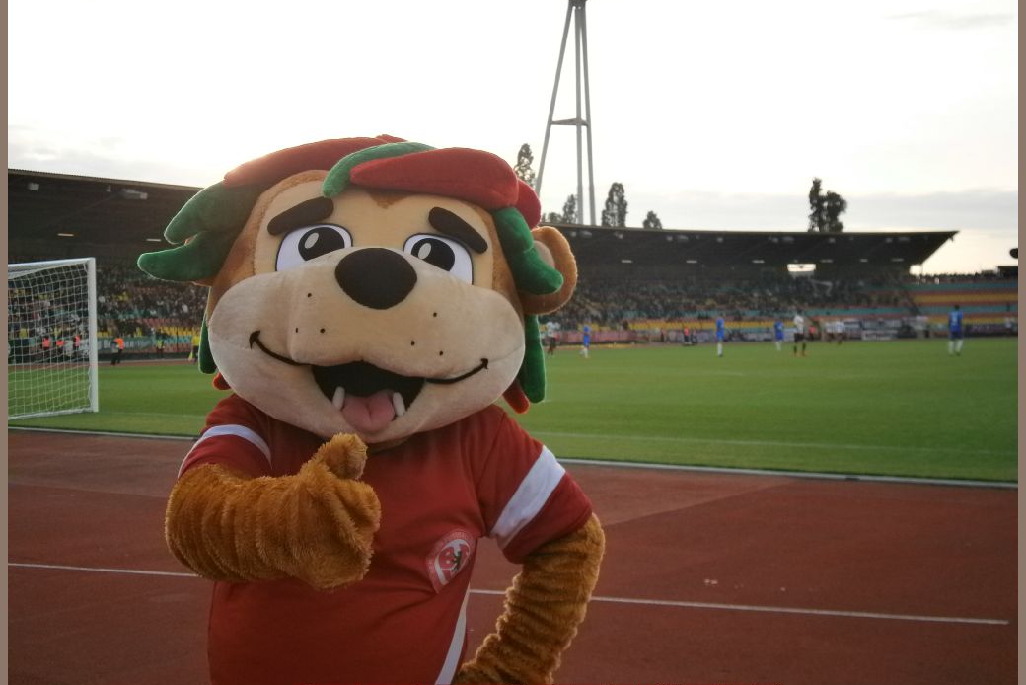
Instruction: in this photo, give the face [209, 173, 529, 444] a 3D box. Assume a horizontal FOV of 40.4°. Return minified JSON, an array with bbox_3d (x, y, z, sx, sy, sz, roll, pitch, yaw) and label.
[{"bbox_3d":[-0.213,-0.050,2.030,0.460,0.390,0.300,5,2,-7],"label":"face"}]

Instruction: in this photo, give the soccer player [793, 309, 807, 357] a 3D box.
[{"bbox_3d":[10.920,-0.350,53.000,0.520,1.800,0.420,0,1,6],"label":"soccer player"}]

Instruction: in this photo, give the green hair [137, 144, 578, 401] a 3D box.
[{"bbox_3d":[-0.246,-0.108,2.150,0.650,0.410,0.450,5,2,-7],"label":"green hair"}]

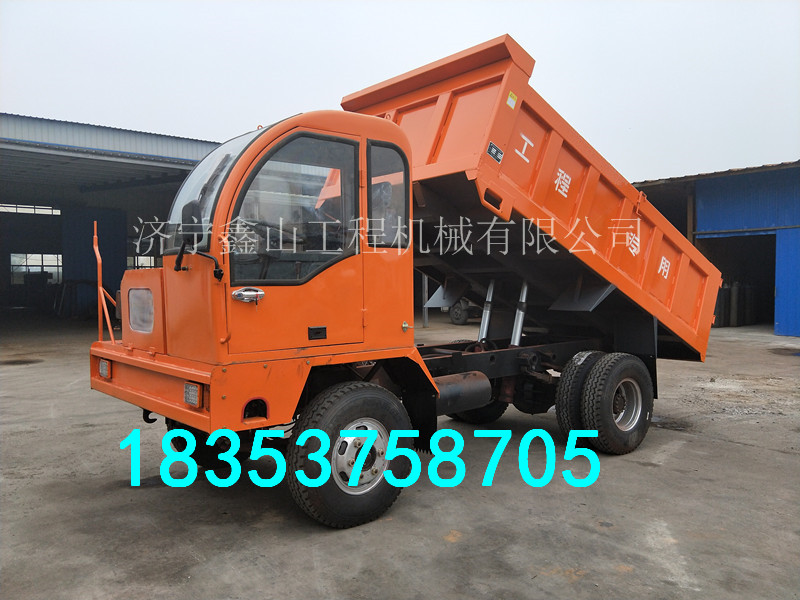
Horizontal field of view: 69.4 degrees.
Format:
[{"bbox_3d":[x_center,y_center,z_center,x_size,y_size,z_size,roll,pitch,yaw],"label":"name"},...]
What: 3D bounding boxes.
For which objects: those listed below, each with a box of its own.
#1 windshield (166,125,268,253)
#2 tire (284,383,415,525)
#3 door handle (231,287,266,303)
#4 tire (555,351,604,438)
[{"bbox_3d":[-0.870,-0.579,2.917,0.460,0.740,0.560,-1,1,-43],"label":"windshield"},{"bbox_3d":[-0.277,0.926,3.504,0.850,0.850,0.240,-1,1,-43],"label":"tire"},{"bbox_3d":[-0.748,-0.027,2.860,0.178,0.077,0.056,-1,2,-41],"label":"door handle"},{"bbox_3d":[1.702,0.889,5.208,0.850,0.850,0.240,-1,1,-43],"label":"tire"}]

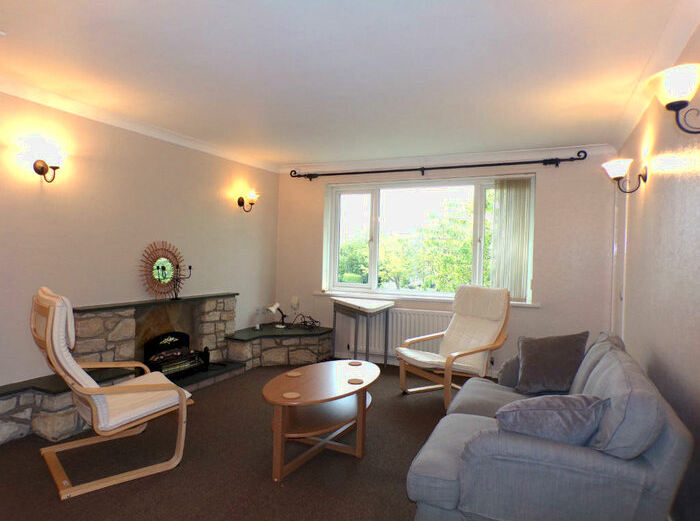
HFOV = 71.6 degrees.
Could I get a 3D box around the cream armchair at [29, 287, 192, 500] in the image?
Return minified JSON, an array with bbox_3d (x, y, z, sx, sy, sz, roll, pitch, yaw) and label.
[{"bbox_3d":[-1.398,0.672,2.872,0.774,1.026,0.692,1,1,-40],"label":"cream armchair"}]

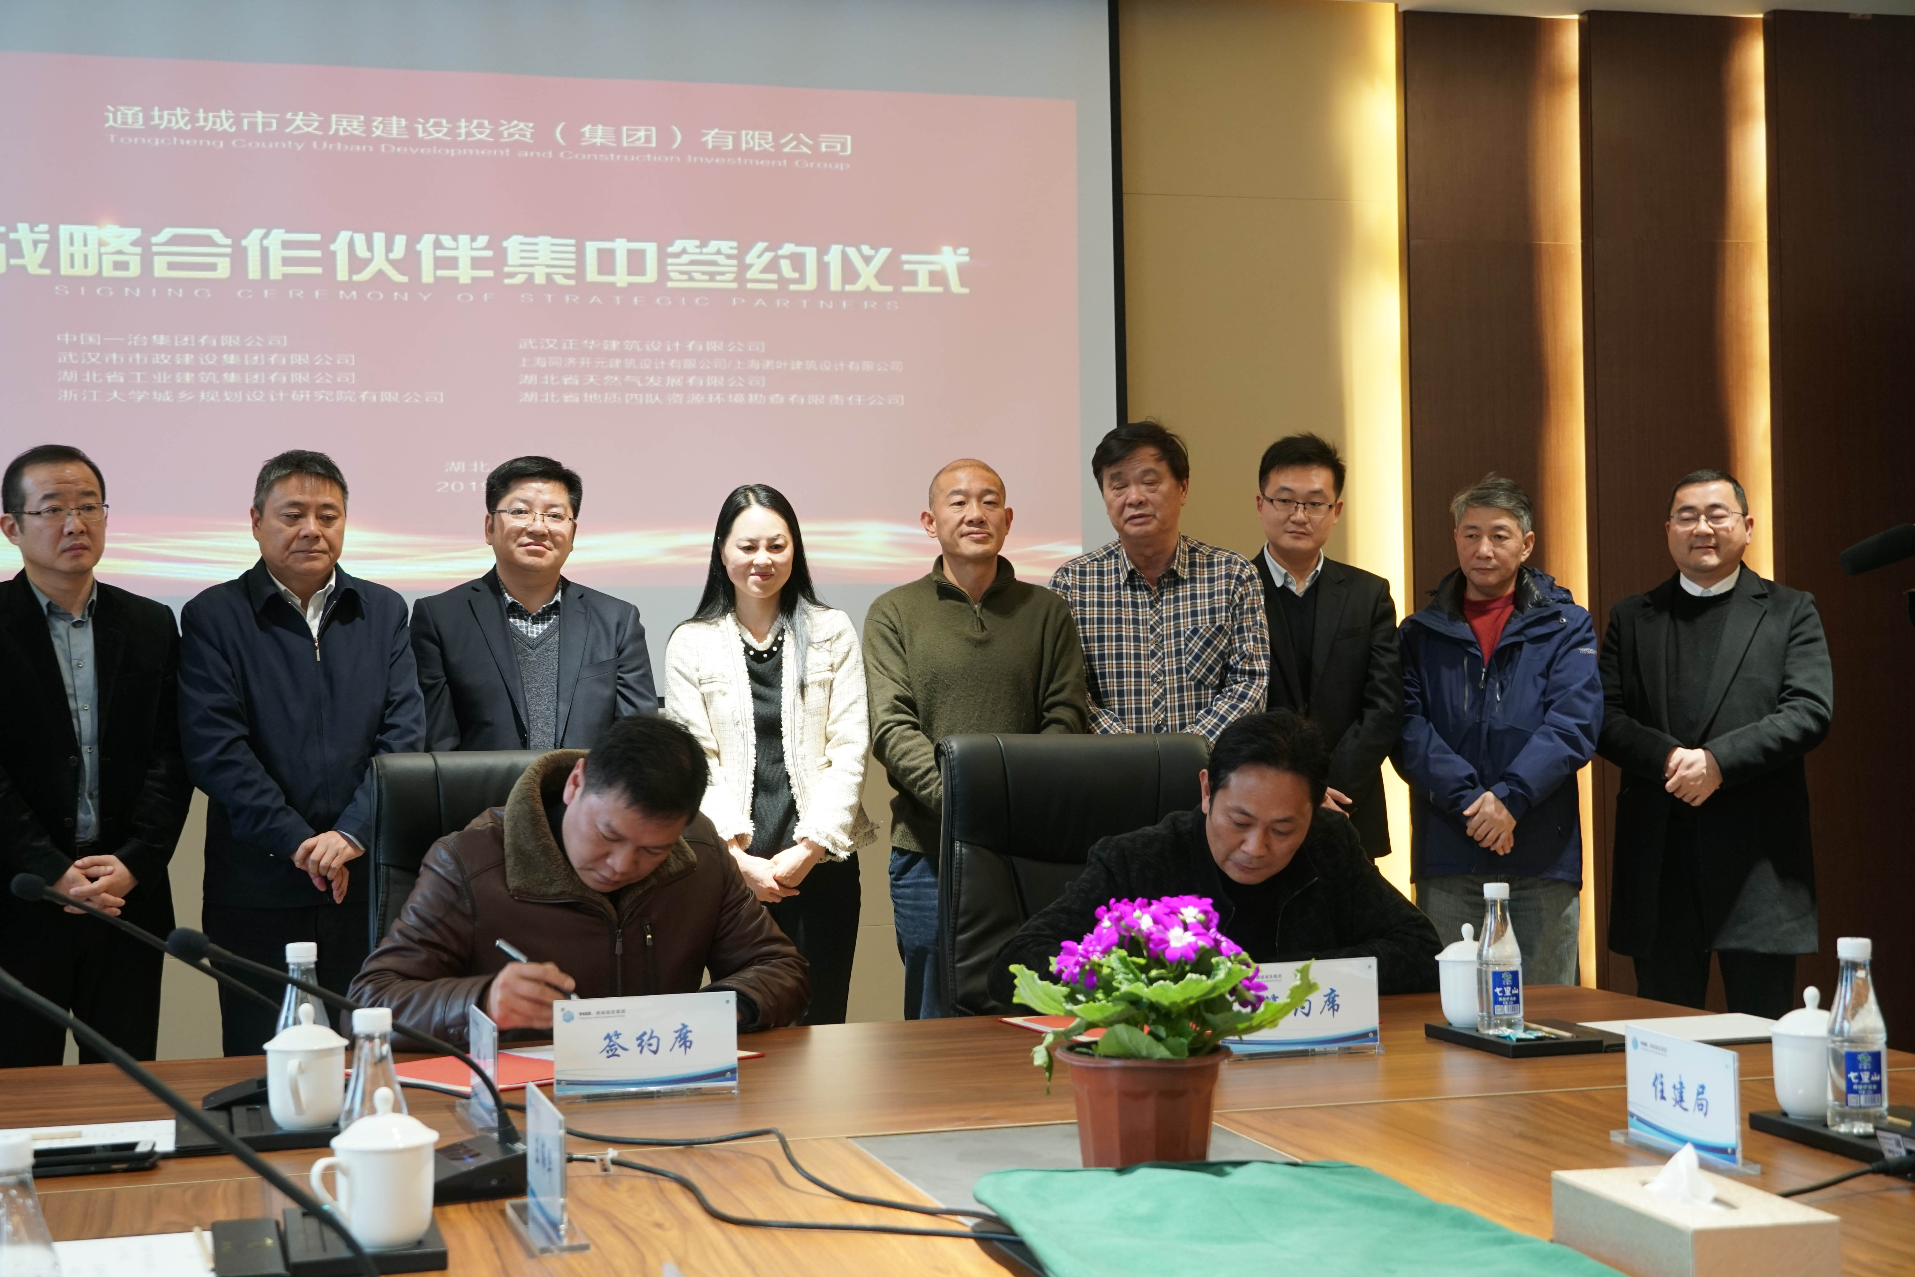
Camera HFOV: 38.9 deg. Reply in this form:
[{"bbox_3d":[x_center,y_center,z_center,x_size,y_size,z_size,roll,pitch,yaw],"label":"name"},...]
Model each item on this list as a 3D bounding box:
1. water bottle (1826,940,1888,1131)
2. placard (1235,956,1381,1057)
[{"bbox_3d":[0.868,0.382,2.623,0.058,0.183,0.058,-1,-1,18],"label":"water bottle"},{"bbox_3d":[0.418,0.455,3.337,0.204,0.114,0.046,-1,-1,-16],"label":"placard"}]

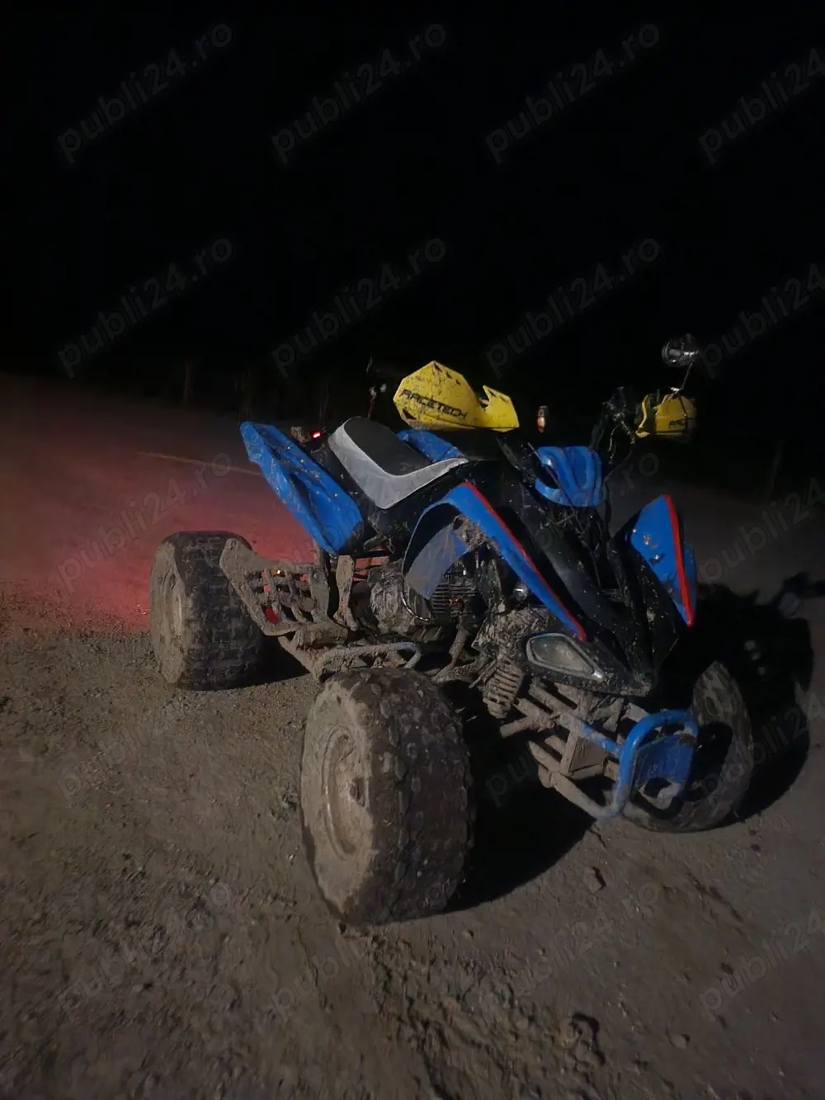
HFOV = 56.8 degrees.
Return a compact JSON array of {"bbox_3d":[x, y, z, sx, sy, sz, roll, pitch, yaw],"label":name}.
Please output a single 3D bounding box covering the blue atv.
[{"bbox_3d":[0.049,-0.010,2.168,1.121,1.253,1.814,-1,14,-32],"label":"blue atv"}]

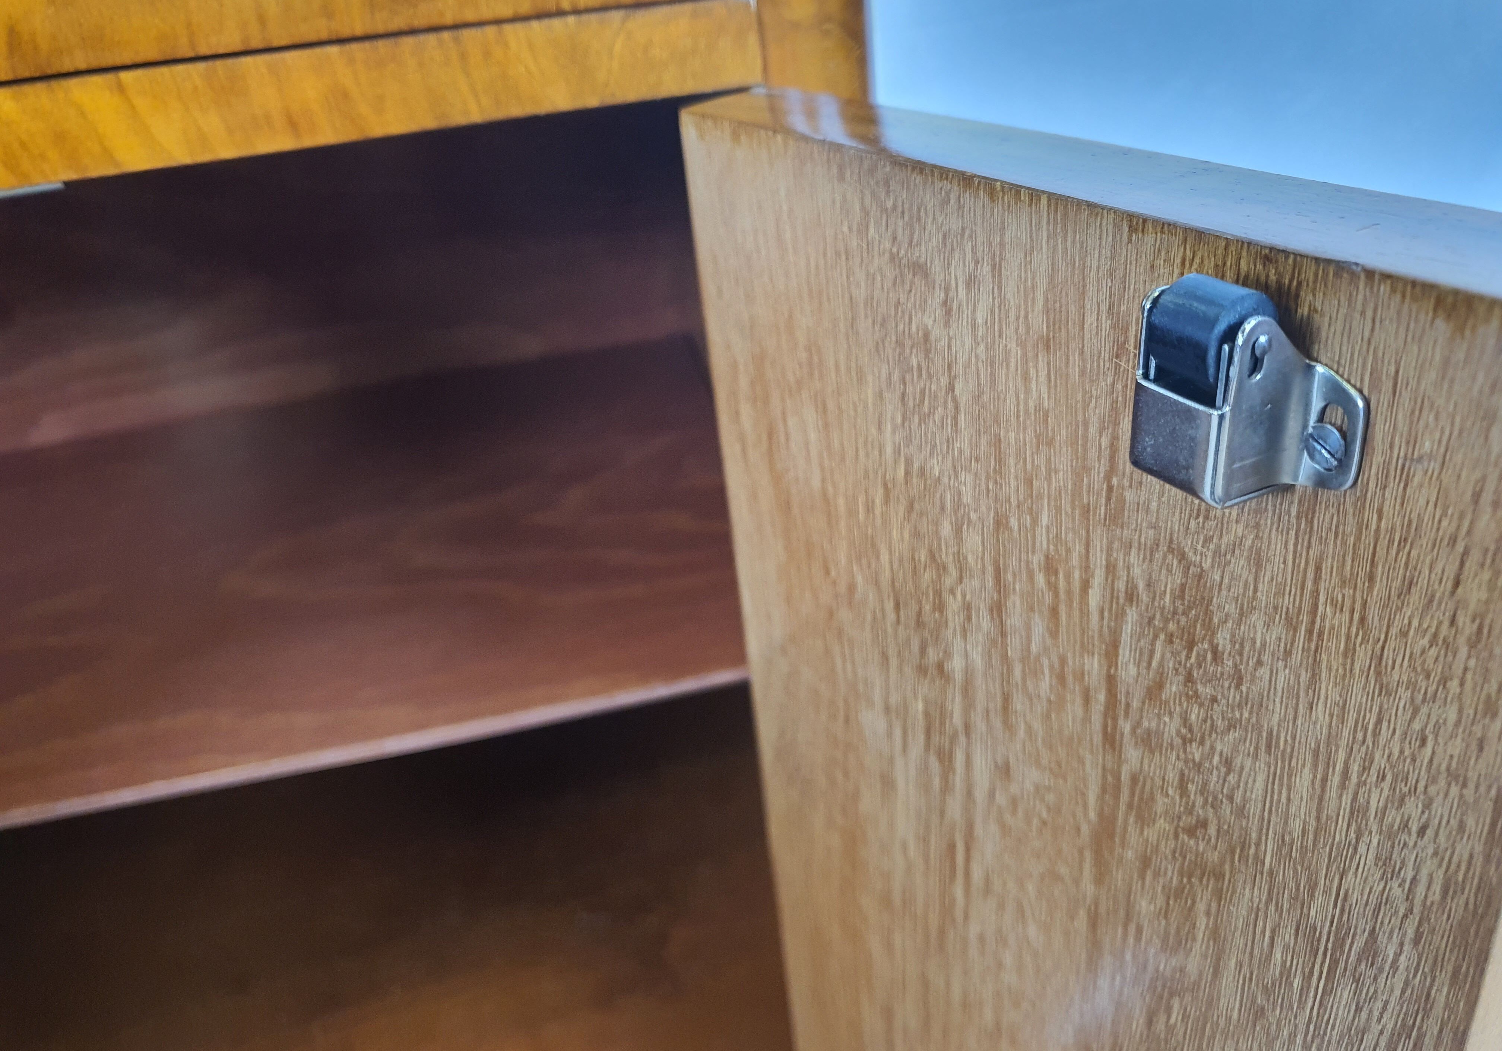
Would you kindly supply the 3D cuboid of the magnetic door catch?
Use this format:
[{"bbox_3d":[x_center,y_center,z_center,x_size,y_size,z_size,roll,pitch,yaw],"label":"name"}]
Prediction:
[{"bbox_3d":[0.070,-0.022,0.173,0.016,0.031,0.043,-15,27,-18],"label":"magnetic door catch"}]

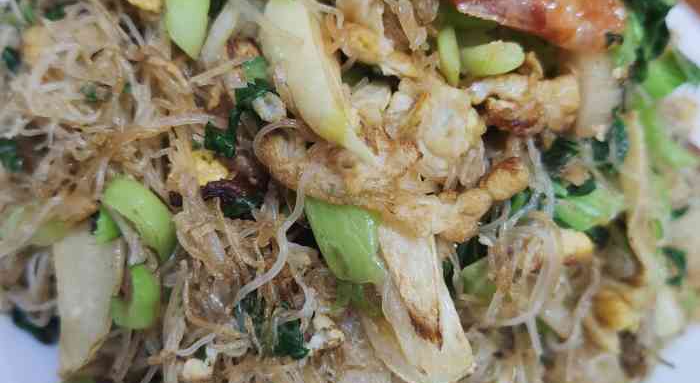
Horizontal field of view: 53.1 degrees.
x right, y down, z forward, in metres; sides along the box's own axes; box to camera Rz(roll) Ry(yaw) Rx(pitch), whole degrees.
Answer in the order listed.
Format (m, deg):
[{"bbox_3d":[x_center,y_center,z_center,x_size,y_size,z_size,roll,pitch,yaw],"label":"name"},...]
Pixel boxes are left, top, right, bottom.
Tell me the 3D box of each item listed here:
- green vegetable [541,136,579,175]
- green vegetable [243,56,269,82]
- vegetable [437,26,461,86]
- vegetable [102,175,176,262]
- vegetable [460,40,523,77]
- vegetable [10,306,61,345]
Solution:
[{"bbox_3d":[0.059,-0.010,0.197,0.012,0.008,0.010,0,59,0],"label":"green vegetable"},{"bbox_3d":[-0.018,-0.024,0.137,0.004,0.005,0.005,0,87,-1],"label":"green vegetable"},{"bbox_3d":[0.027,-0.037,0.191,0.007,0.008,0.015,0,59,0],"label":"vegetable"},{"bbox_3d":[-0.042,0.005,0.142,0.008,0.012,0.017,-41,90,3],"label":"vegetable"},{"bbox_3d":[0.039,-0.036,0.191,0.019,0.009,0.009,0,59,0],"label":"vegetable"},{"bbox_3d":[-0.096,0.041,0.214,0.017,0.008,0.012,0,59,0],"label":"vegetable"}]

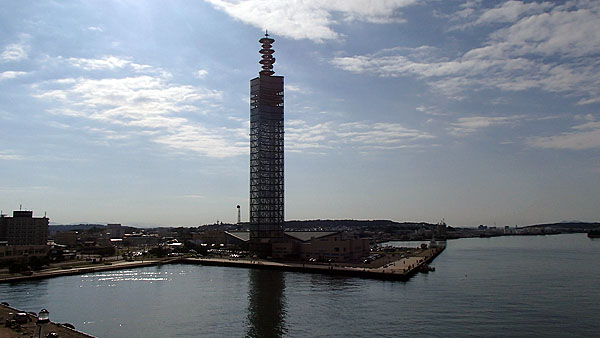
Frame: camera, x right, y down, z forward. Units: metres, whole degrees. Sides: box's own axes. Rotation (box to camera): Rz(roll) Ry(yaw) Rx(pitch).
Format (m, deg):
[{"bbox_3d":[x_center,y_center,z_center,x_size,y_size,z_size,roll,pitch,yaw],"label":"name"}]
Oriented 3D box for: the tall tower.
[{"bbox_3d":[-20.355,-17.758,279.072,16.300,143.600,16.300,3,-9,-25],"label":"tall tower"}]

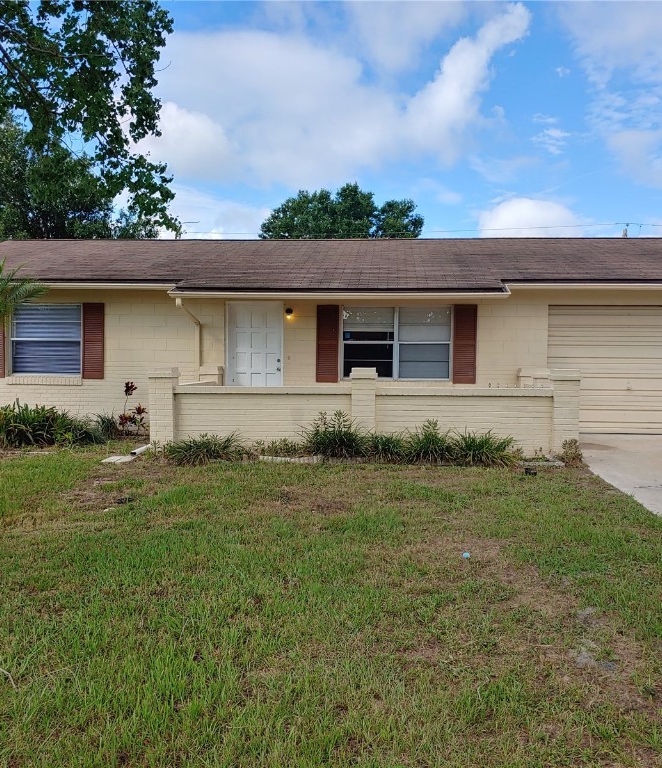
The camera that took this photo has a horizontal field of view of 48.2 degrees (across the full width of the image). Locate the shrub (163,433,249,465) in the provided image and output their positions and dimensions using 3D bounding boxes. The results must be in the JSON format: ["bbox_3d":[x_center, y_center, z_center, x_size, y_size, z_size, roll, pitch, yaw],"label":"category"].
[{"bbox_3d":[-1.524,0.739,9.050,1.020,0.350,0.720,1,2,5],"label":"shrub"}]

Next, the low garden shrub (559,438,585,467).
[{"bbox_3d":[2.890,0.805,8.850,0.320,0.340,0.320,1,2,5],"label":"low garden shrub"}]

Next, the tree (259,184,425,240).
[{"bbox_3d":[0.511,-4.796,36.000,8.800,9.700,8.500,1,2,5],"label":"tree"}]

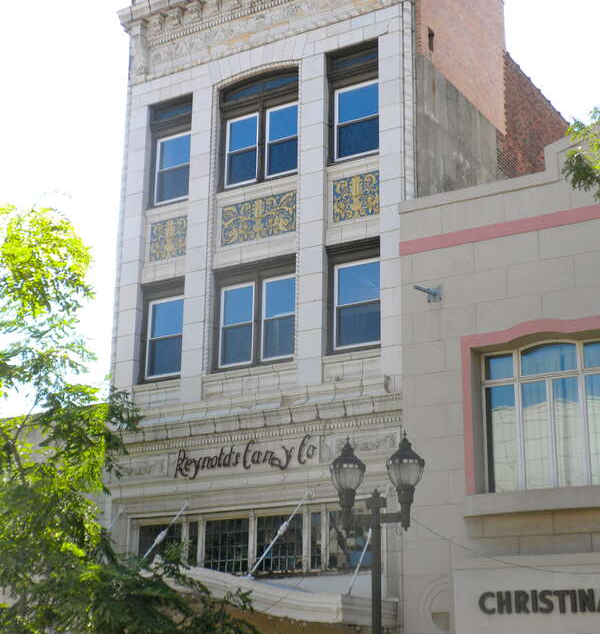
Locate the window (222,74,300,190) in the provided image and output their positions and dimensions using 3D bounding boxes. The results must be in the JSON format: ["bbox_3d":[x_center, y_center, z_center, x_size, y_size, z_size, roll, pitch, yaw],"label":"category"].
[{"bbox_3d":[-0.721,-3.522,22.438,1.700,2.250,0.180,-10,-20,30],"label":"window"}]

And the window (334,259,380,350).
[{"bbox_3d":[0.978,-0.216,20.339,0.900,1.510,0.120,-10,-20,30],"label":"window"}]

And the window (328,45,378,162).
[{"bbox_3d":[0.995,-3.782,21.433,1.090,2.190,0.180,-10,-20,30],"label":"window"}]

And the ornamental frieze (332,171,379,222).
[{"bbox_3d":[0.961,-2.075,20.828,0.880,0.770,0.080,-10,-20,30],"label":"ornamental frieze"}]

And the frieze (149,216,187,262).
[{"bbox_3d":[-2.494,-1.479,22.827,0.850,0.780,0.080,-10,-20,30],"label":"frieze"}]

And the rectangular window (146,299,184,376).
[{"bbox_3d":[-2.476,0.384,22.336,0.910,1.510,0.120,-10,-20,30],"label":"rectangular window"}]

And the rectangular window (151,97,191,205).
[{"bbox_3d":[-2.446,-3.203,23.429,1.090,2.190,0.180,-10,-20,30],"label":"rectangular window"}]

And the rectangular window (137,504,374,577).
[{"bbox_3d":[-0.866,3.788,20.066,4.800,1.100,0.140,-10,-20,30],"label":"rectangular window"}]

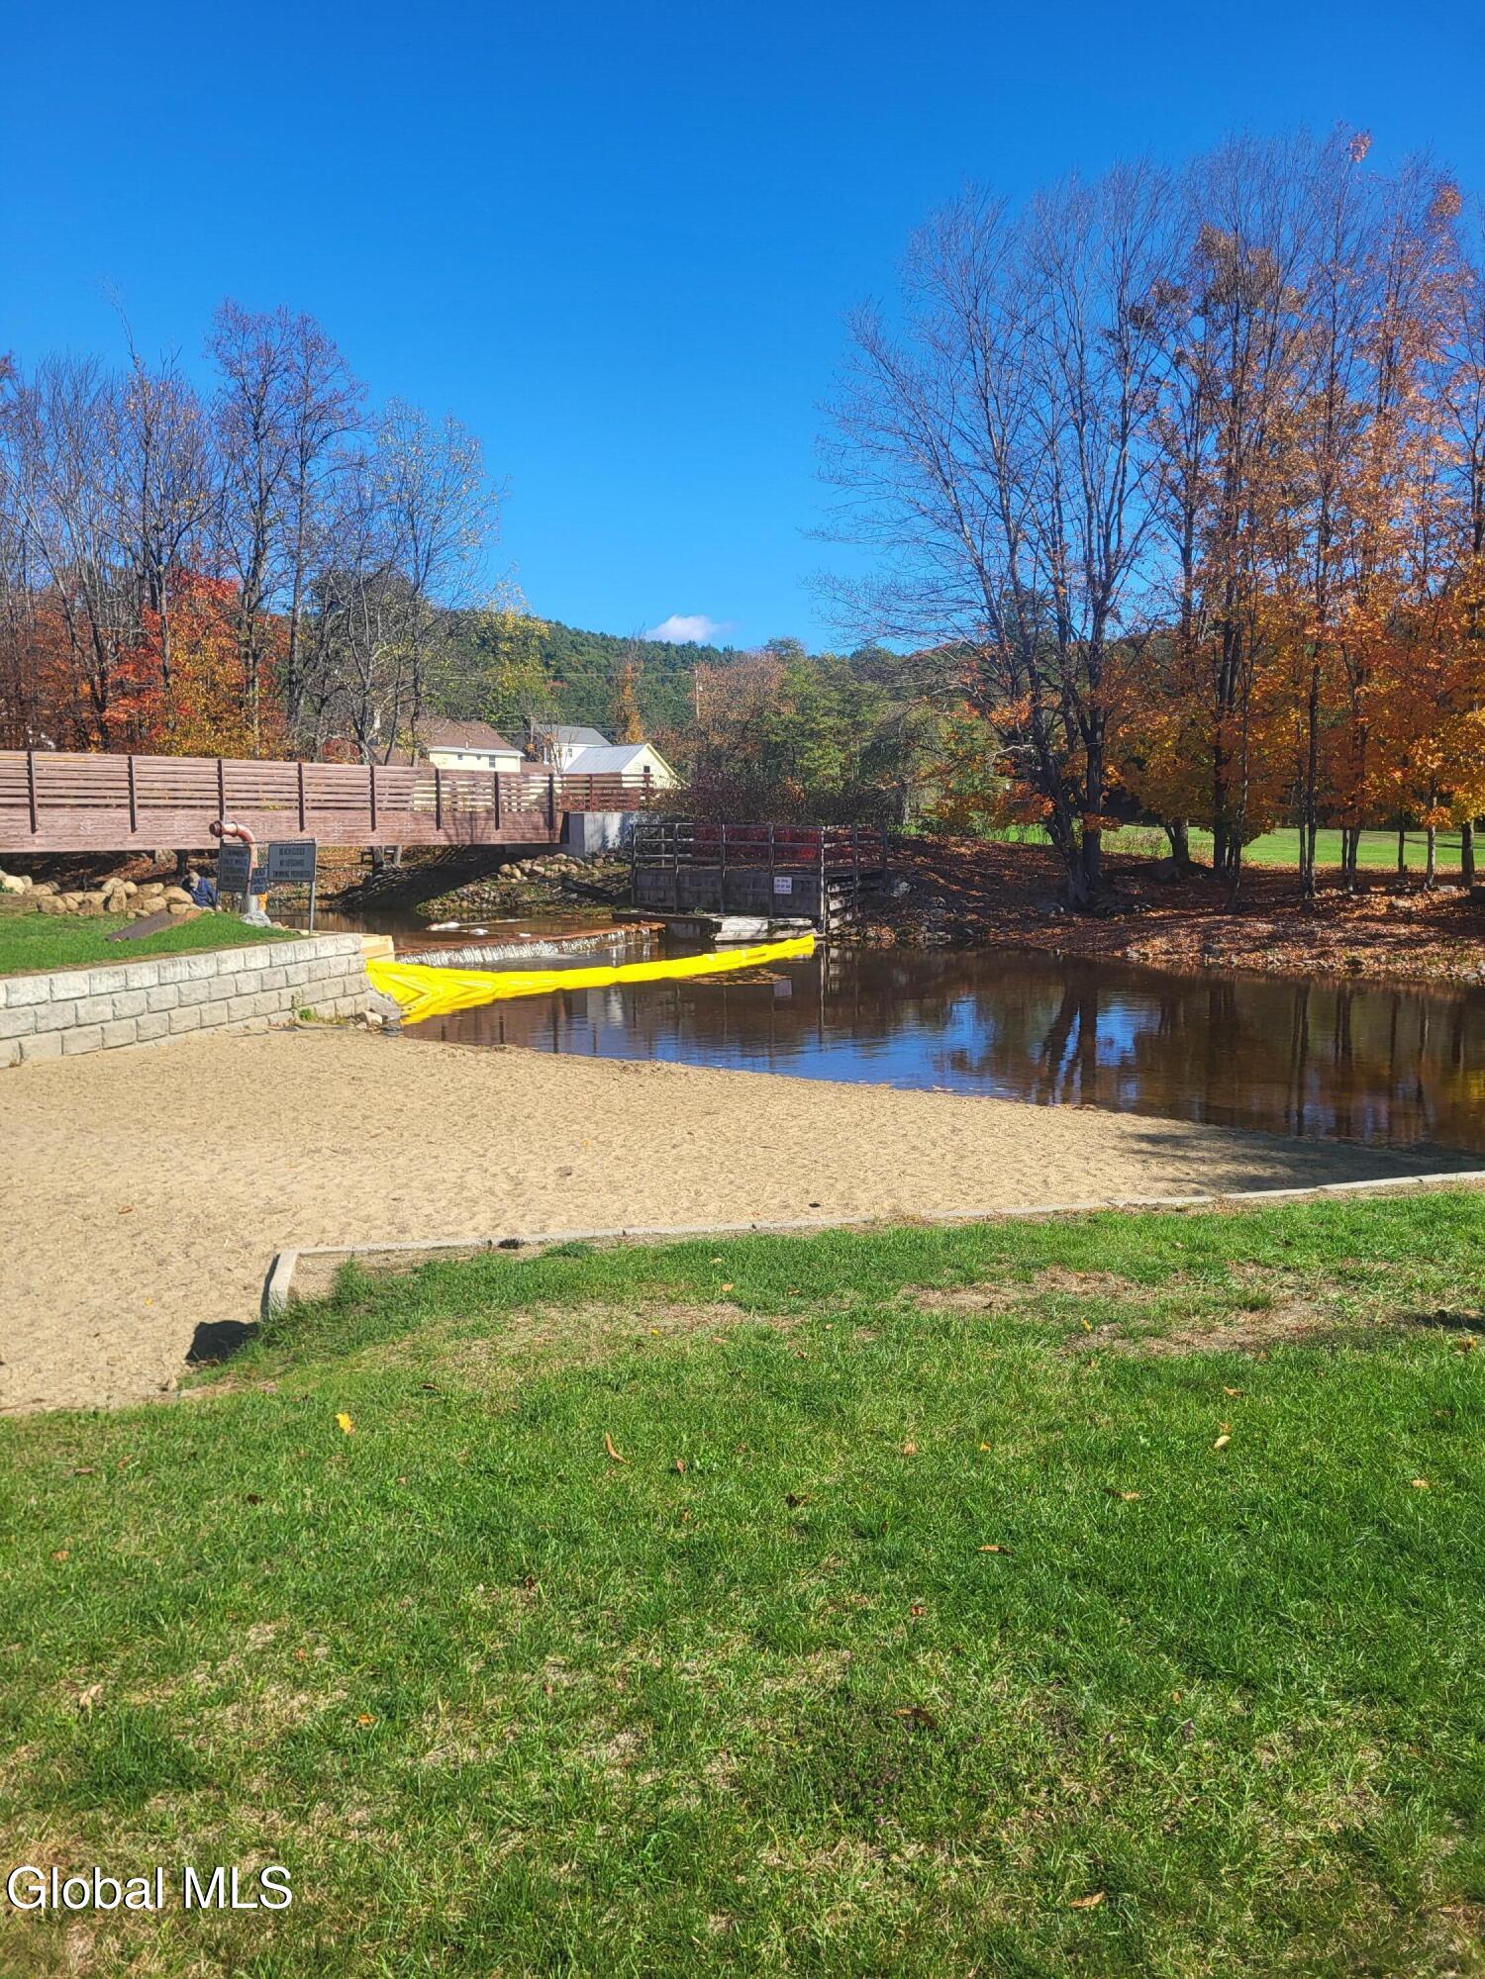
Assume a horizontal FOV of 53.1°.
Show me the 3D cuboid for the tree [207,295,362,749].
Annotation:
[{"bbox_3d":[-14.977,-12.796,48.905,5.400,18.000,5.200,-2,6,-17],"label":"tree"}]

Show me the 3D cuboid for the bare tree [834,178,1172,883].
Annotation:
[{"bbox_3d":[6.337,-10.470,35.390,8.500,17.200,7.600,0,6,0],"label":"bare tree"}]

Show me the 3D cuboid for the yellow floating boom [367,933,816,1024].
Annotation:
[{"bbox_3d":[-1.853,-0.502,25.239,1.050,0.700,12.700,3,7,27],"label":"yellow floating boom"}]

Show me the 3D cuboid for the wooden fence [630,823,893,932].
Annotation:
[{"bbox_3d":[0.382,-2.921,38.207,5.900,2.450,2.800,4,8,37],"label":"wooden fence"}]

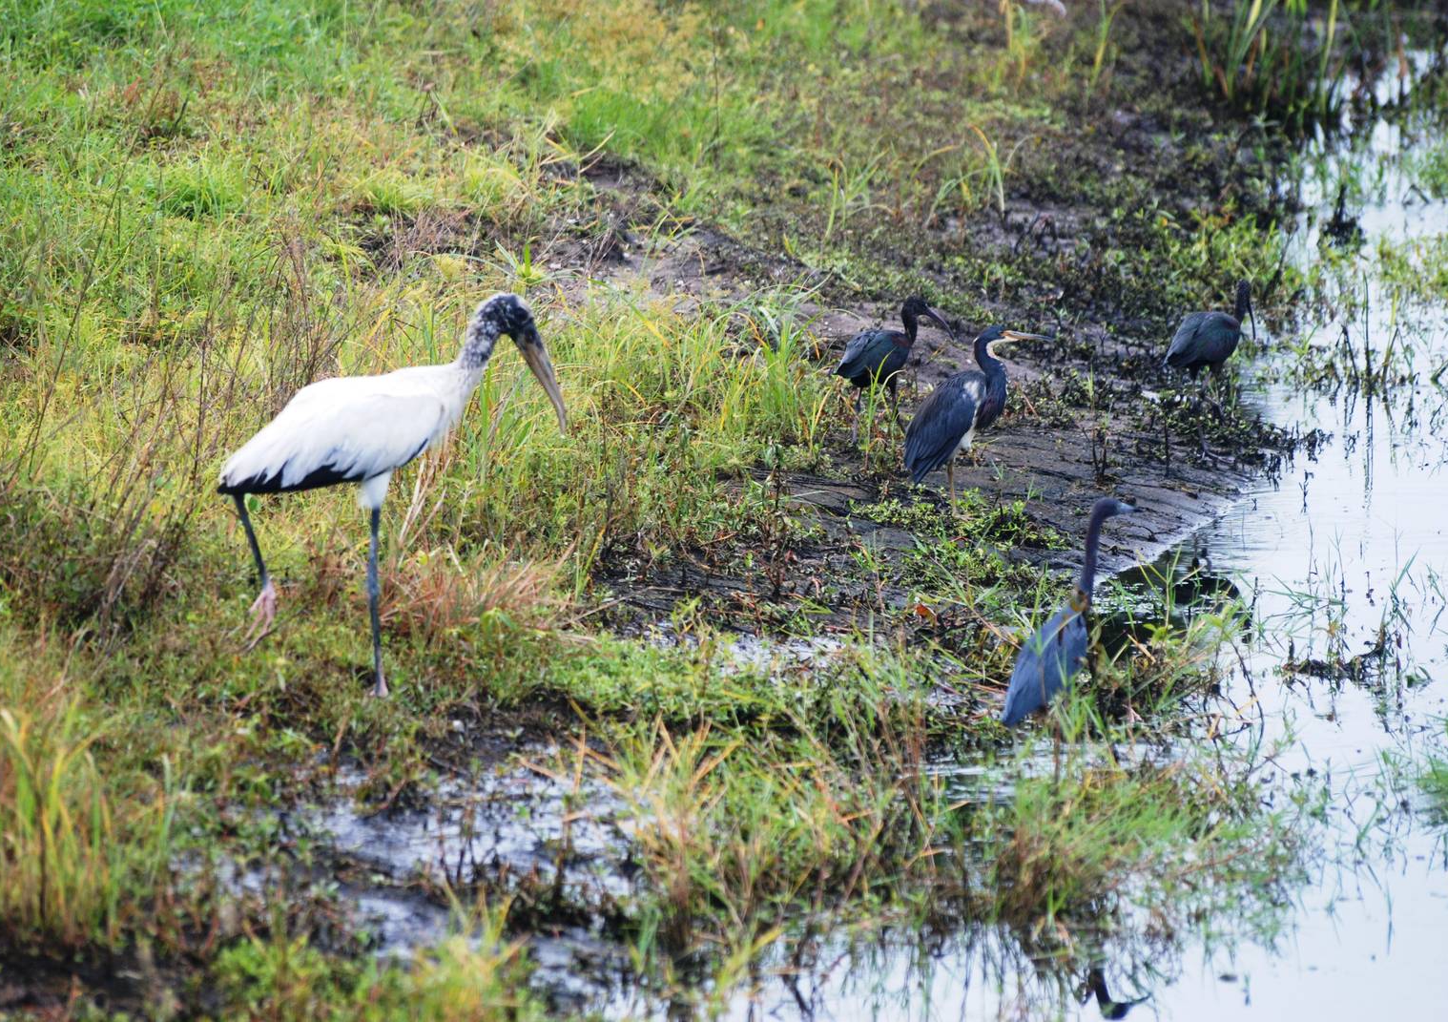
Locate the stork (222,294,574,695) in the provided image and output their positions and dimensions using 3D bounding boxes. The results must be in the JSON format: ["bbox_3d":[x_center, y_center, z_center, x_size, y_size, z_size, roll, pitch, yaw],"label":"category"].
[{"bbox_3d":[-0.705,-0.033,26.300,0.720,0.850,0.250,0,5,6],"label":"stork"}]

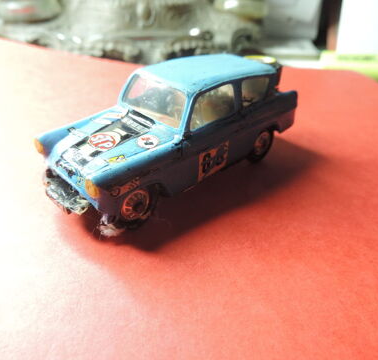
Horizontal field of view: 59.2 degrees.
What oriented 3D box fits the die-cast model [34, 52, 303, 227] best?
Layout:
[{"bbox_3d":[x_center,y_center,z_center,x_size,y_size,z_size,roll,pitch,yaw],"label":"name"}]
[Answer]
[{"bbox_3d":[-0.003,-0.018,0.113,0.088,0.034,0.036,-25,40,-34],"label":"die-cast model"}]

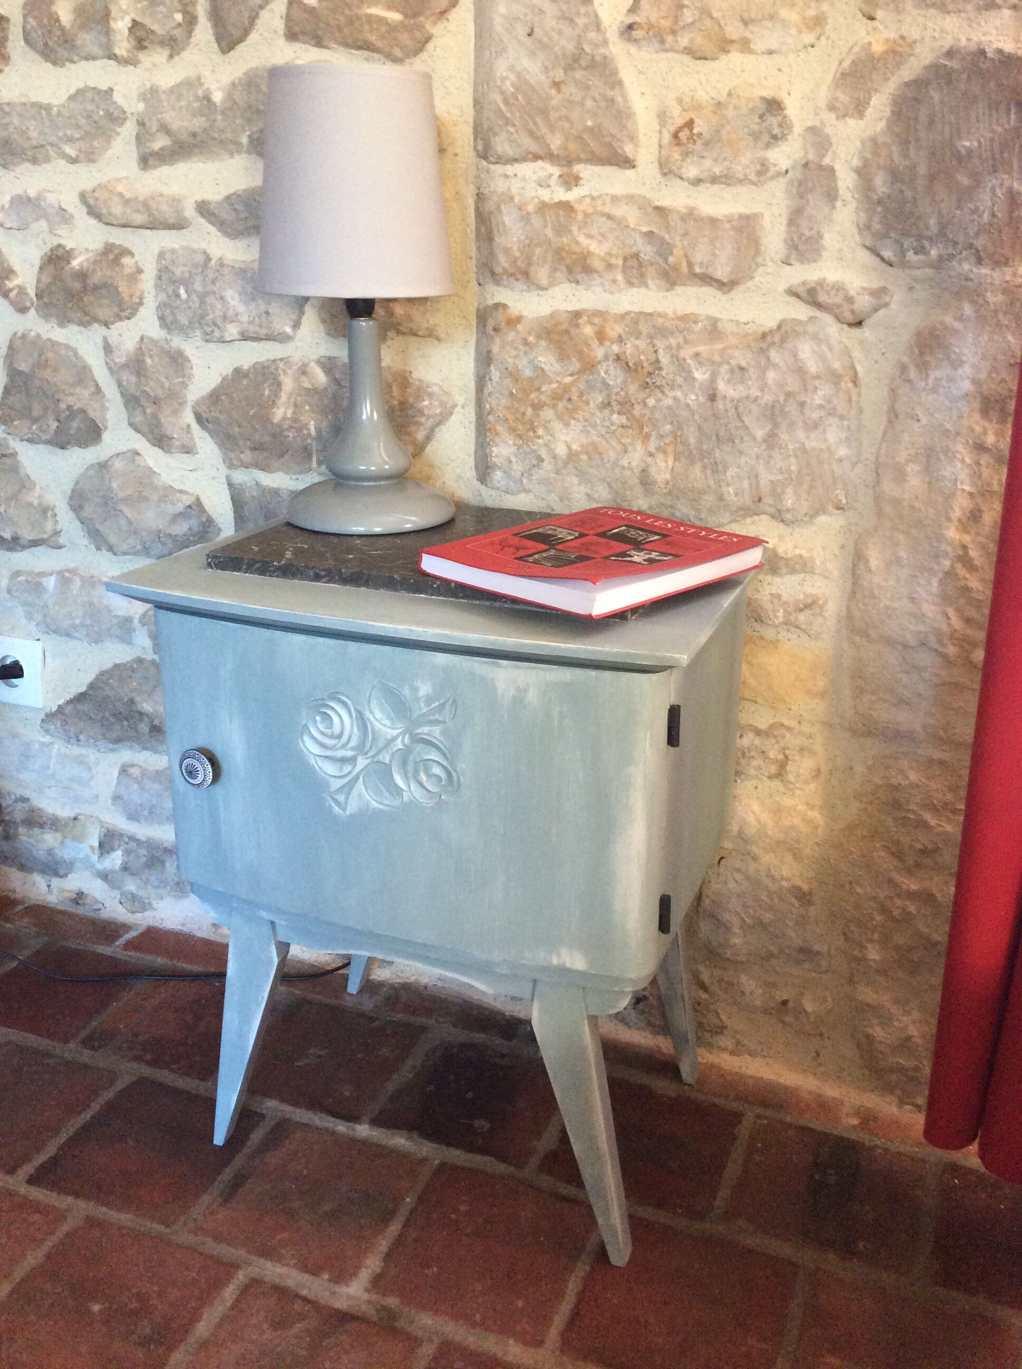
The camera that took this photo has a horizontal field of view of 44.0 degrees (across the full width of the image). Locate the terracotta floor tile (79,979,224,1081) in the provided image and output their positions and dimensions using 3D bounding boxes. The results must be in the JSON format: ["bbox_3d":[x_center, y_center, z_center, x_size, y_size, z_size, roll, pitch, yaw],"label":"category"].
[{"bbox_3d":[-0.342,0.365,1.336,0.152,0.018,0.152,8,22,20],"label":"terracotta floor tile"}]

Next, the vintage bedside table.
[{"bbox_3d":[-0.049,0.152,1.092,0.458,0.555,0.318,8,22,20],"label":"vintage bedside table"}]

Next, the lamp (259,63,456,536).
[{"bbox_3d":[-0.124,-0.308,1.027,0.159,0.349,0.159,0,21,0],"label":"lamp"}]

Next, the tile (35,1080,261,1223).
[{"bbox_3d":[-0.329,0.432,1.162,0.147,0.018,0.153,8,22,20],"label":"tile"}]

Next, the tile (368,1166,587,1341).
[{"bbox_3d":[-0.018,0.474,1.051,0.145,0.018,0.147,8,22,20],"label":"tile"}]

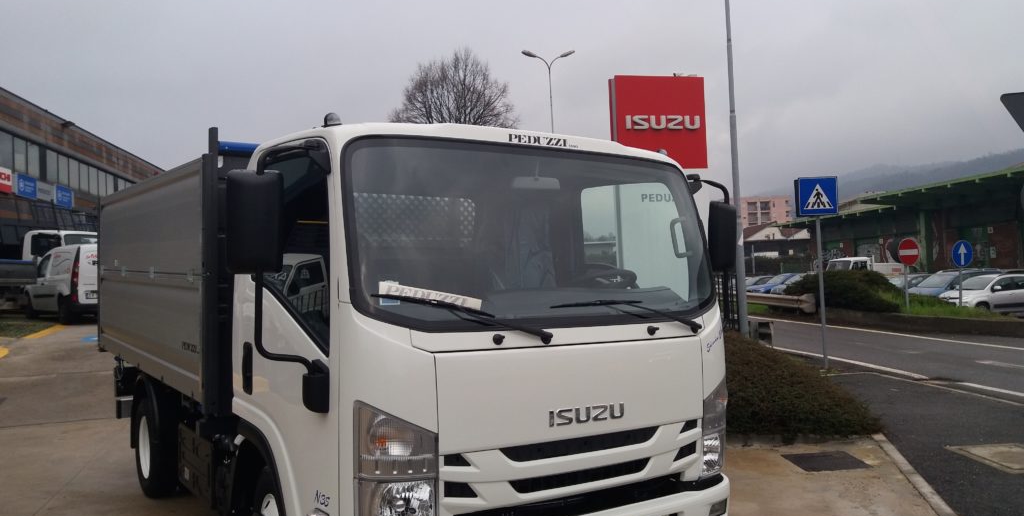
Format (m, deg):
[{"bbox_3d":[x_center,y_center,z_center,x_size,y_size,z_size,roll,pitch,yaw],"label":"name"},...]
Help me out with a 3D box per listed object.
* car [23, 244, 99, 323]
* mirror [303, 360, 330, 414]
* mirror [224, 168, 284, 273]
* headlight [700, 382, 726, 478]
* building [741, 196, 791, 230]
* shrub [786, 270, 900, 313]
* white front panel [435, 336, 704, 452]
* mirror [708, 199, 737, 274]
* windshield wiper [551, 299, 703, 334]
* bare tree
[{"bbox_3d":[-10.780,0.640,20.900,4.050,1.820,1.830,-1,-1,45],"label":"car"},{"bbox_3d":[-0.732,0.495,3.121,0.090,0.205,0.110,1,-1,-15],"label":"mirror"},{"bbox_3d":[-0.933,-0.129,2.979,0.210,0.375,0.100,1,-1,-15],"label":"mirror"},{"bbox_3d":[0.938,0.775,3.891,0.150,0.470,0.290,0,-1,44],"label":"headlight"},{"bbox_3d":[71.300,-6.000,233.000,14.500,22.000,13.000,-2,-1,10],"label":"building"},{"bbox_3d":[12.800,1.275,32.000,3.700,1.550,4.000,-2,-2,0],"label":"shrub"},{"bbox_3d":[0.312,0.536,3.353,1.380,0.380,0.110,1,-1,-35],"label":"white front panel"},{"bbox_3d":[1.092,-0.110,4.301,0.182,0.374,0.086,0,-1,-34],"label":"mirror"},{"bbox_3d":[0.500,0.254,3.542,0.835,0.151,0.104,0,-1,-34],"label":"windshield wiper"},{"bbox_3d":[-2.730,-4.000,40.000,7.200,12.000,7.200,-2,-1,0],"label":"bare tree"}]

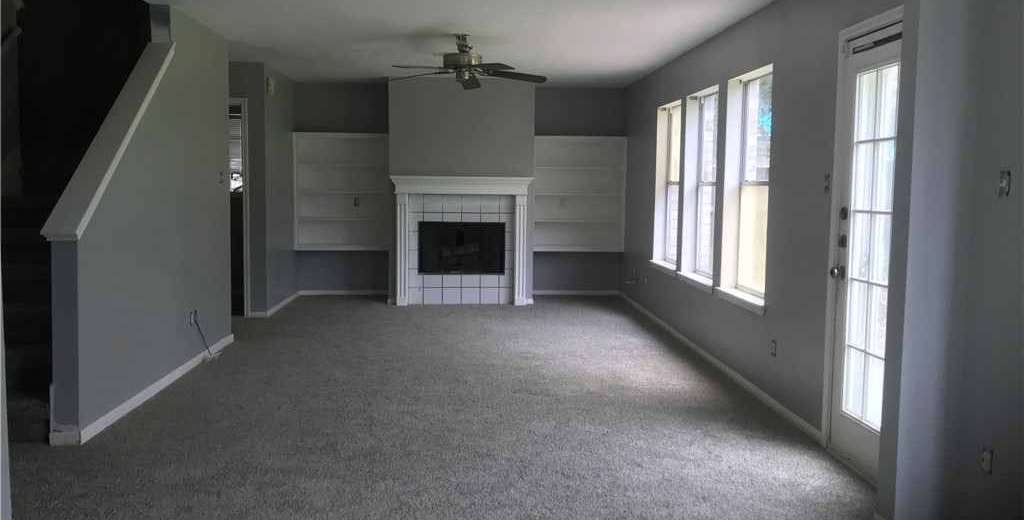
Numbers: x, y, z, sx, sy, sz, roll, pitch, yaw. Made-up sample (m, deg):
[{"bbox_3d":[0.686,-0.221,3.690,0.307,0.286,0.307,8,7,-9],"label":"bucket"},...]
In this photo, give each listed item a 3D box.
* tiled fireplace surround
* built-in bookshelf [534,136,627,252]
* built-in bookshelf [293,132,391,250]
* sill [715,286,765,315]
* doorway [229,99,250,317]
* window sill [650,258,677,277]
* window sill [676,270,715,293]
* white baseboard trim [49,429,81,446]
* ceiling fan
[{"bbox_3d":[-0.532,-0.197,8.915,1.535,1.380,0.180,0,5,-3],"label":"tiled fireplace surround"},{"bbox_3d":[0.774,-0.756,9.665,1.115,1.325,0.270,0,5,-3],"label":"built-in bookshelf"},{"bbox_3d":[-1.903,-0.766,9.504,1.100,1.320,0.270,0,5,-3],"label":"built-in bookshelf"},{"bbox_3d":[1.599,0.280,5.623,0.135,0.066,1.030,0,5,-3],"label":"sill"},{"bbox_3d":[-2.989,-0.494,8.036,0.870,2.095,0.120,0,5,-3],"label":"doorway"},{"bbox_3d":[1.477,0.077,7.801,0.135,0.062,1.070,0,5,-3],"label":"window sill"},{"bbox_3d":[1.538,0.179,6.717,0.135,0.062,1.070,0,5,-3],"label":"window sill"},{"bbox_3d":[-2.241,0.893,4.149,0.145,0.070,0.020,0,5,-3],"label":"white baseboard trim"},{"bbox_3d":[-0.373,-1.495,6.277,1.290,0.420,1.280,0,5,-3],"label":"ceiling fan"}]

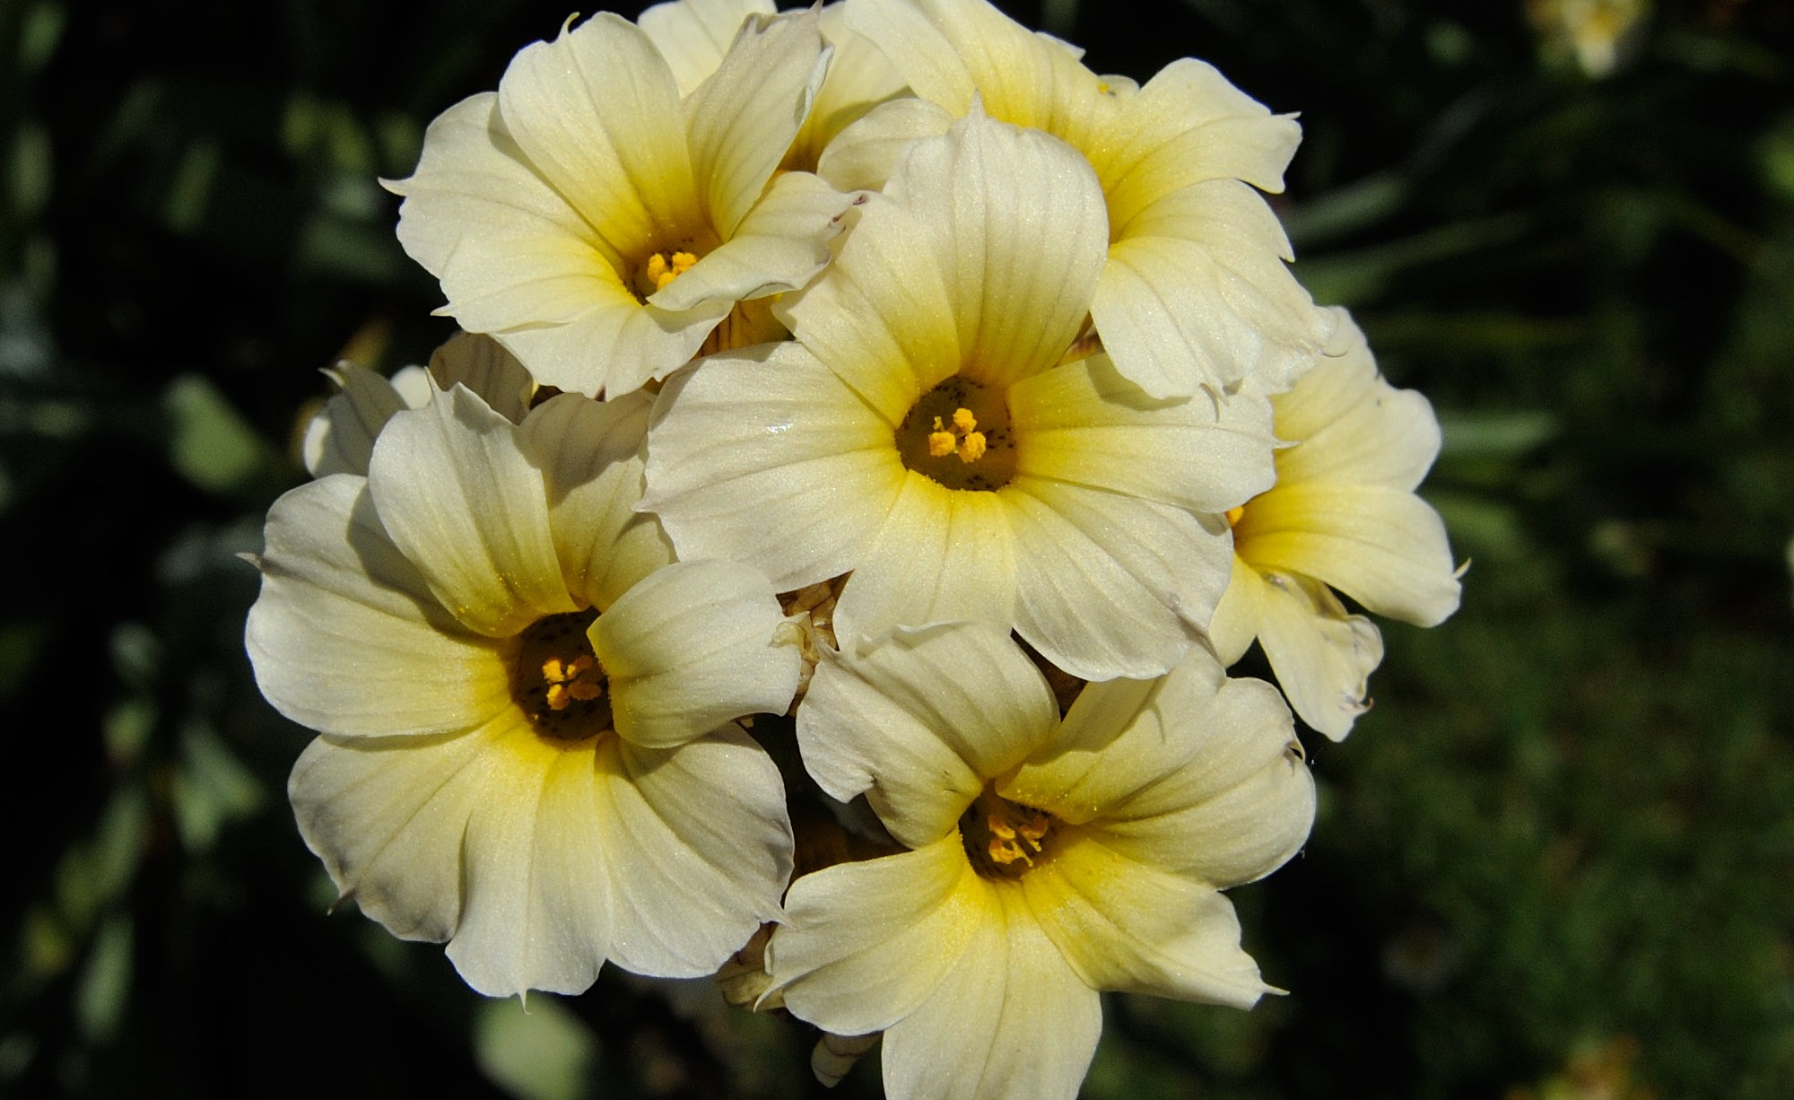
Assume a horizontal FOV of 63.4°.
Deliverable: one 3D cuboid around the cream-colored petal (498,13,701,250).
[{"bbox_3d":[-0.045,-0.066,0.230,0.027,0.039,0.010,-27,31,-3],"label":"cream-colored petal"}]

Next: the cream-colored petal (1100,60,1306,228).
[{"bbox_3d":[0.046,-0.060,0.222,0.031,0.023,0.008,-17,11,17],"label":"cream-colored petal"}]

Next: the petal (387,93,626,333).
[{"bbox_3d":[-0.059,-0.049,0.227,0.036,0.033,0.011,18,7,-21],"label":"petal"}]

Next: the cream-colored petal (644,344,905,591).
[{"bbox_3d":[-0.017,-0.012,0.211,0.038,0.031,0.009,-9,4,-16],"label":"cream-colored petal"}]

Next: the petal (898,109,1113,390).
[{"bbox_3d":[0.015,-0.044,0.216,0.032,0.039,0.011,2,6,4],"label":"petal"}]

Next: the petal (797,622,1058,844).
[{"bbox_3d":[0.004,0.027,0.216,0.033,0.035,0.011,-46,21,-4],"label":"petal"}]

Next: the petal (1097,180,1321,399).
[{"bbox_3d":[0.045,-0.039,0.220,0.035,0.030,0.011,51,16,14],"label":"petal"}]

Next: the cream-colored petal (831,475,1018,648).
[{"bbox_3d":[0.005,0.002,0.211,0.026,0.008,0.028,9,66,1],"label":"cream-colored petal"}]

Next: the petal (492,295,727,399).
[{"bbox_3d":[-0.044,-0.031,0.224,0.036,0.012,0.022,6,48,-12],"label":"petal"}]

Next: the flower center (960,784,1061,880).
[{"bbox_3d":[0.017,0.044,0.224,0.015,0.010,0.014,2,75,-7],"label":"flower center"}]

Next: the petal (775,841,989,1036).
[{"bbox_3d":[-0.002,0.057,0.218,0.034,0.010,0.025,-26,77,-14],"label":"petal"}]

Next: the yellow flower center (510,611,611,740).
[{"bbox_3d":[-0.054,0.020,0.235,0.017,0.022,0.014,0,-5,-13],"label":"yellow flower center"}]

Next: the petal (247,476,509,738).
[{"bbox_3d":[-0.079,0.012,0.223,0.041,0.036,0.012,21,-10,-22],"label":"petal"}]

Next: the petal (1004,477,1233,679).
[{"bbox_3d":[0.031,0.004,0.211,0.035,0.010,0.023,43,95,19],"label":"petal"}]

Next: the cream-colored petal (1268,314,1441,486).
[{"bbox_3d":[0.072,-0.020,0.237,0.029,0.031,0.009,49,16,8],"label":"cream-colored petal"}]

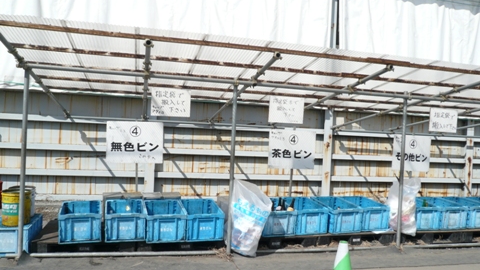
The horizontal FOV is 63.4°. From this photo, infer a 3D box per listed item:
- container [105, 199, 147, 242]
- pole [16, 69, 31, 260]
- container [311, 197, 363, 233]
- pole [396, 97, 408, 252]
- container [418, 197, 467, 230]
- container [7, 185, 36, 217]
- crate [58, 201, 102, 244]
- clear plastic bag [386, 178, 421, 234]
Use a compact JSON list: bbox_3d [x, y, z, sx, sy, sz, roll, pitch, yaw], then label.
[{"bbox_3d":[-1.393,1.034,4.713,0.440,0.320,0.675,2,1,-16],"label":"container"},{"bbox_3d":[-2.065,0.279,3.705,0.050,1.810,0.050,2,0,-14],"label":"pole"},{"bbox_3d":[1.242,1.041,5.086,0.405,0.295,0.605,2,3,-17],"label":"container"},{"bbox_3d":[1.966,0.456,4.707,0.050,1.830,0.050,2,0,-14],"label":"pole"},{"bbox_3d":[3.112,1.214,6.082,0.440,0.320,0.675,2,1,-13],"label":"container"},{"bbox_3d":[-2.420,0.753,4.320,0.305,0.330,0.305,2,0,-14],"label":"container"},{"bbox_3d":[-1.723,0.923,4.215,0.405,0.295,0.605,2,3,-21],"label":"crate"},{"bbox_3d":[2.265,0.991,5.380,0.370,0.750,0.300,2,1,-15],"label":"clear plastic bag"}]

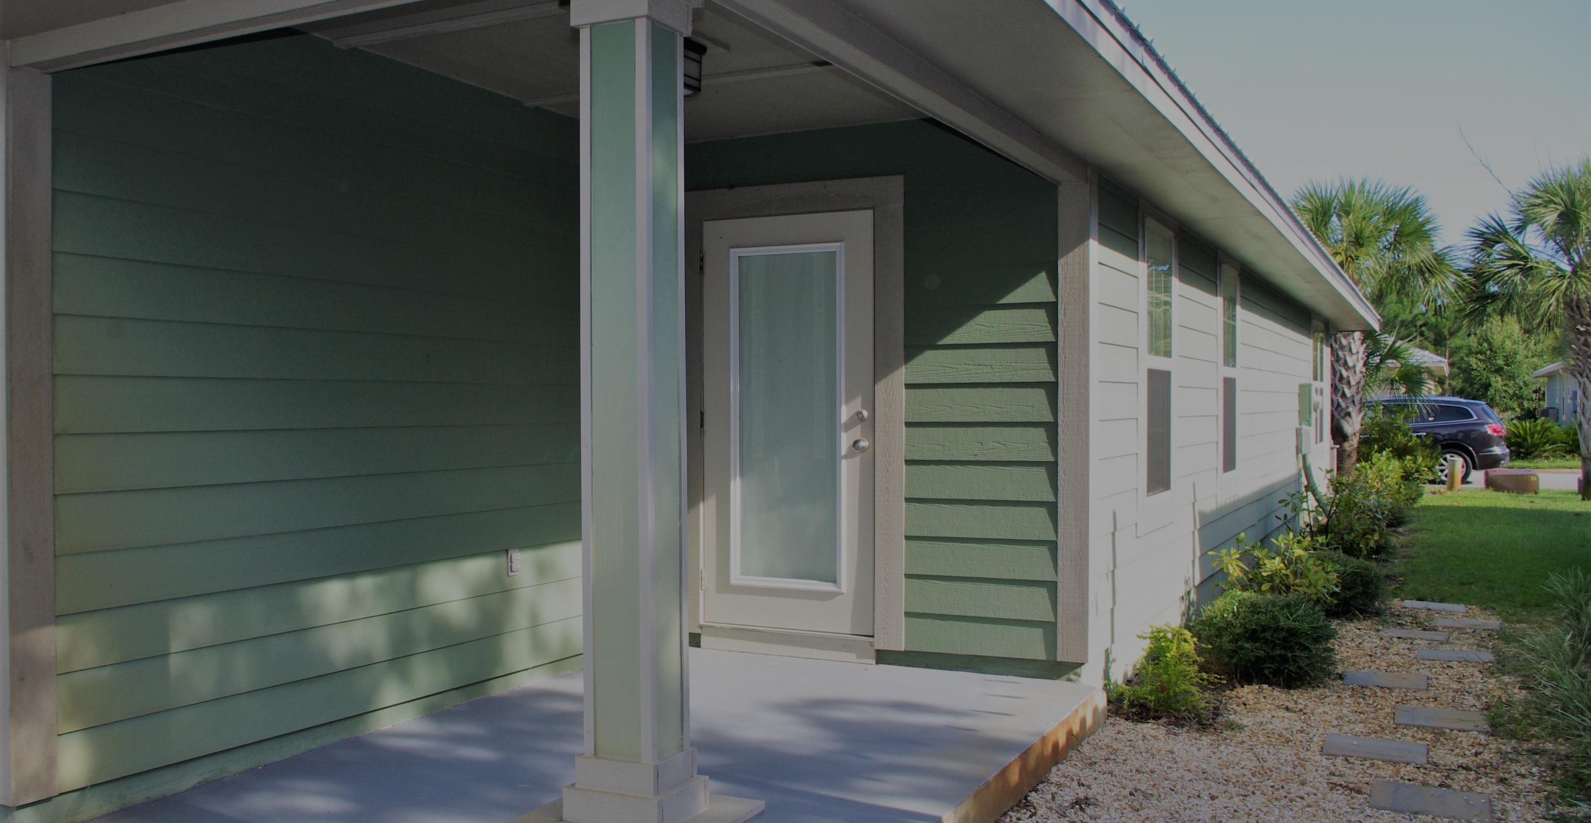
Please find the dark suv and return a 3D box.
[{"bbox_3d":[12.670,0.585,25.900,5.050,1.800,2.000,0,0,32],"label":"dark suv"}]

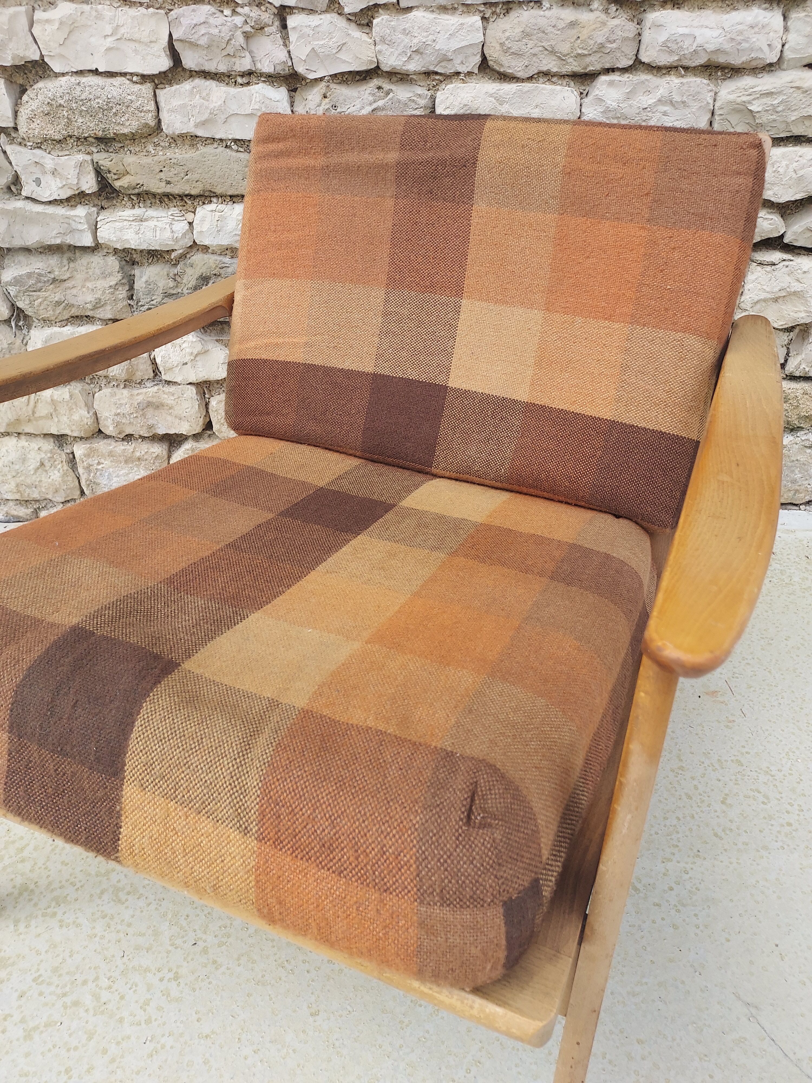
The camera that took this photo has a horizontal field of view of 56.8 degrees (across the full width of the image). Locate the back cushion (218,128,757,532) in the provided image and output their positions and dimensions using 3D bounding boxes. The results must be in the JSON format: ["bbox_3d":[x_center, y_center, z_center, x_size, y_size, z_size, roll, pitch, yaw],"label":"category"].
[{"bbox_3d":[0.071,-0.273,0.898,0.568,0.387,0.095,14,19,19],"label":"back cushion"}]

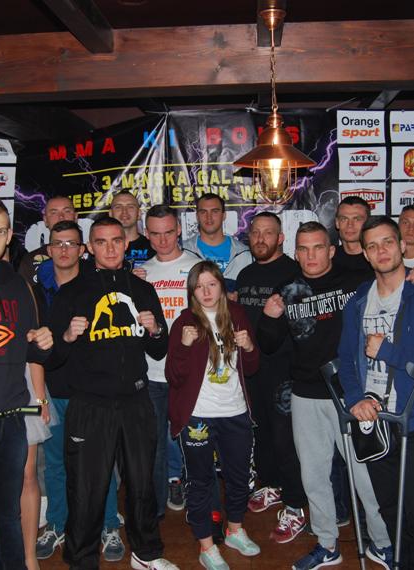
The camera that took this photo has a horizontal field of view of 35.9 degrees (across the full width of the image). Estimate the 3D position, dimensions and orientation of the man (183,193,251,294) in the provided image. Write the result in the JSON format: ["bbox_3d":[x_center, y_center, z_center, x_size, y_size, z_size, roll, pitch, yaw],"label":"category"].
[{"bbox_3d":[0.039,0.396,3.868,0.530,1.850,0.340,0,5,0],"label":"man"}]

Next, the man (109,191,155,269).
[{"bbox_3d":[-0.463,0.381,4.027,0.520,1.860,0.330,-1,5,-5],"label":"man"}]

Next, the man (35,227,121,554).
[{"bbox_3d":[-0.680,0.520,3.306,0.520,1.710,0.340,-1,5,-7],"label":"man"}]

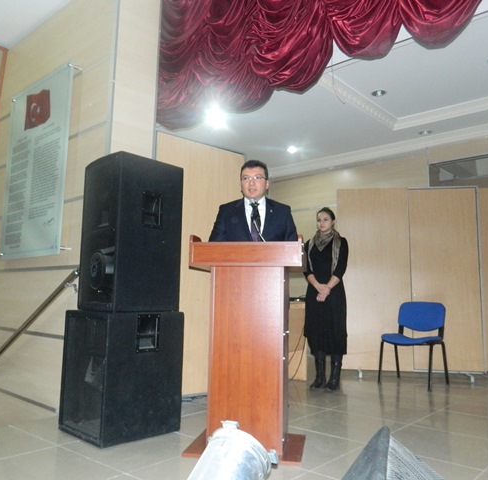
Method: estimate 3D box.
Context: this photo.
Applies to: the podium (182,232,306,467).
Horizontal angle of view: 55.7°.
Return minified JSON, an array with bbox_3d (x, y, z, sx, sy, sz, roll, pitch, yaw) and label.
[{"bbox_3d":[0.040,0.556,2.573,0.580,1.120,0.510,0,-8,9],"label":"podium"}]

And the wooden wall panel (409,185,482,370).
[{"bbox_3d":[2.226,0.413,5.099,0.785,2.030,0.060,0,-8,7],"label":"wooden wall panel"}]

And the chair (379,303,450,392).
[{"bbox_3d":[1.681,1.025,4.616,0.510,0.805,0.520,-6,-11,42],"label":"chair"}]

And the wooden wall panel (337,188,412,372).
[{"bbox_3d":[1.450,0.407,5.148,0.810,2.030,0.060,0,-8,6],"label":"wooden wall panel"}]

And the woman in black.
[{"bbox_3d":[0.769,0.530,4.413,0.450,1.700,0.320,-4,-9,30],"label":"woman in black"}]

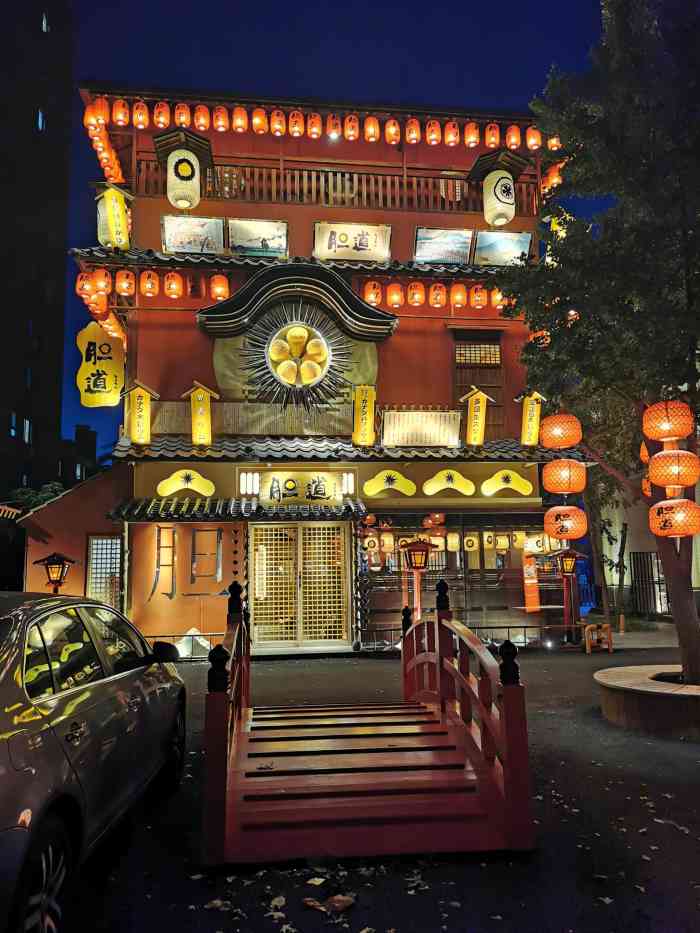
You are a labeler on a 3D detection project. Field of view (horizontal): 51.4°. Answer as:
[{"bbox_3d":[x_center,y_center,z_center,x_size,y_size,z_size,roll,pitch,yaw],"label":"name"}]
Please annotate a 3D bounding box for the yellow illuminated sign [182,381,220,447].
[{"bbox_3d":[-2.526,-0.900,12.408,0.610,1.100,0.250,0,-7,-7],"label":"yellow illuminated sign"}]

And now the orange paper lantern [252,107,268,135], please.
[{"bbox_3d":[-1.478,-5.723,12.075,0.255,0.375,0.255,0,-8,-8],"label":"orange paper lantern"}]

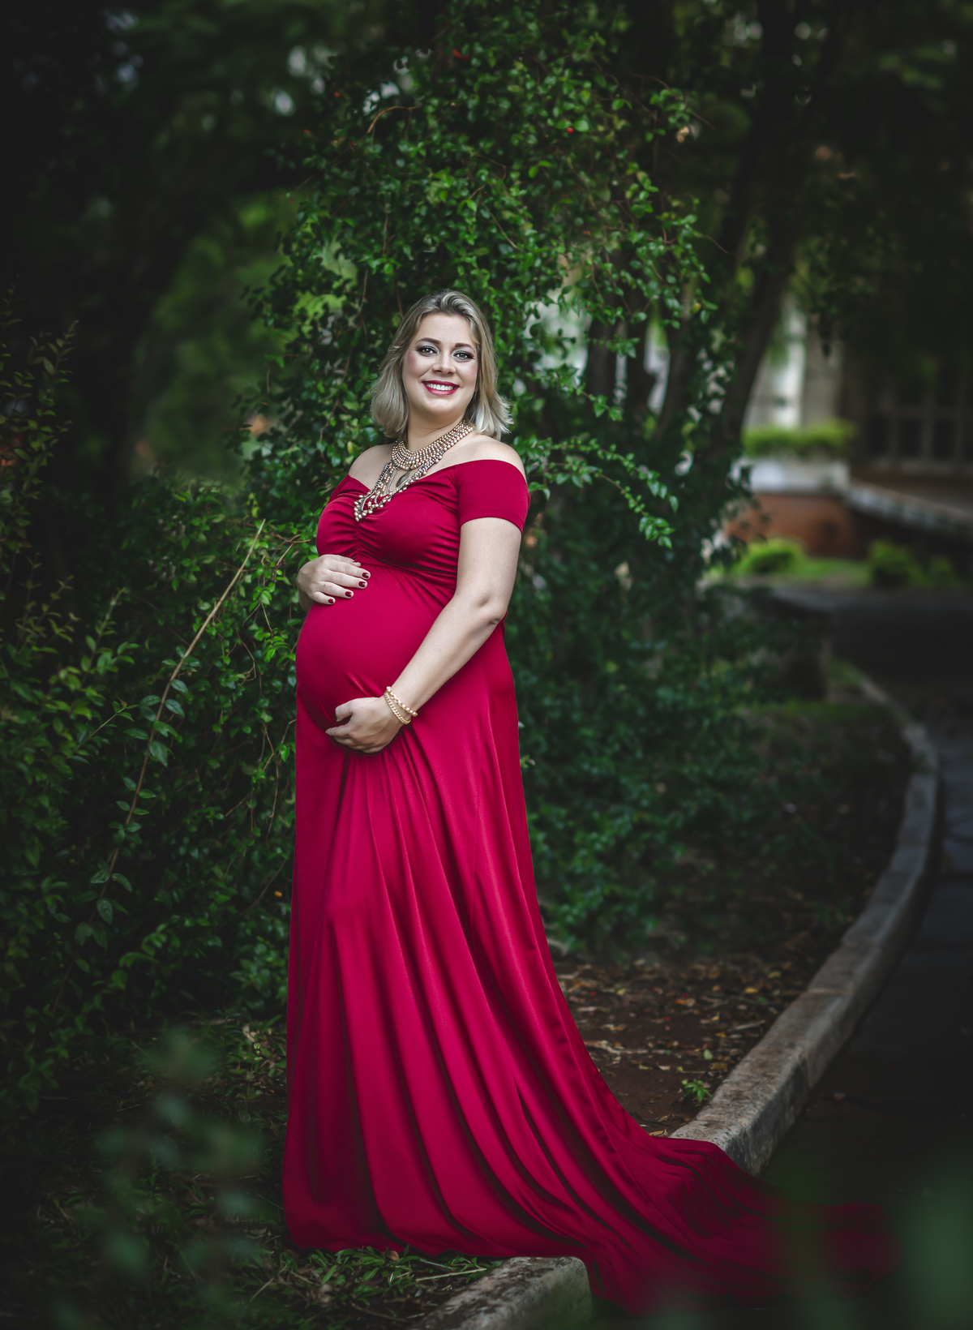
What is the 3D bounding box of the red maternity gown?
[{"bbox_3d":[0.181,0.357,6.221,1.260,1.450,0.770,-2,4,-30],"label":"red maternity gown"}]

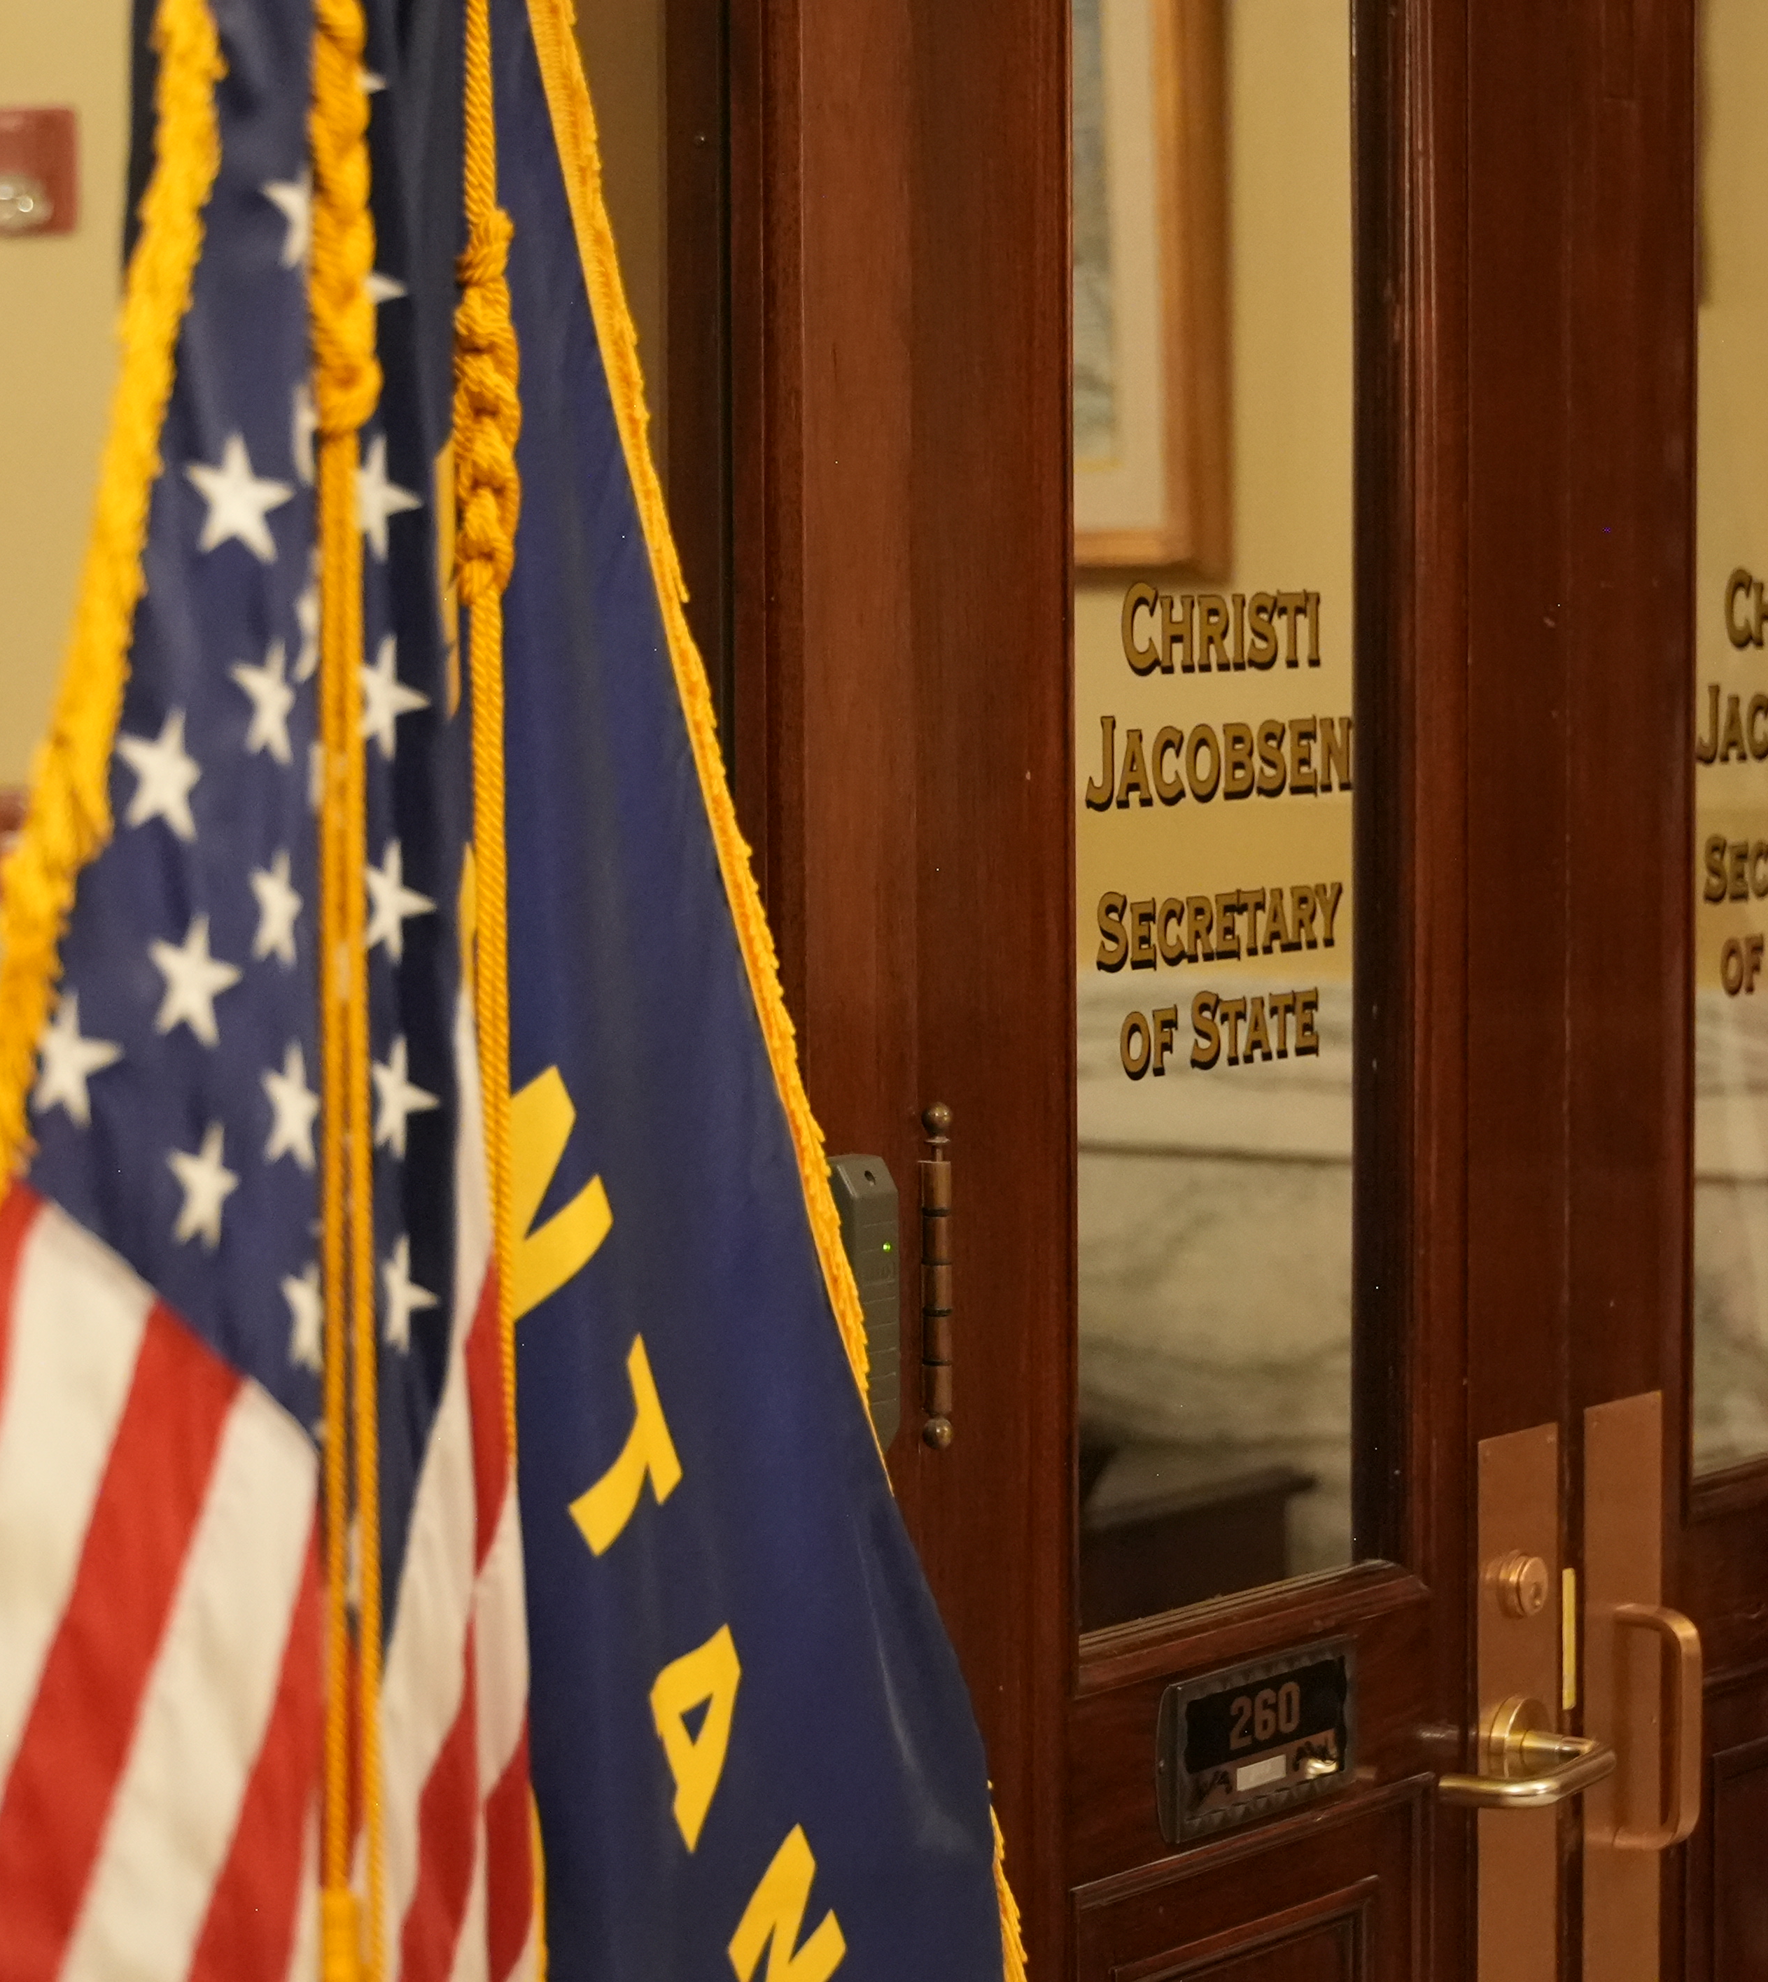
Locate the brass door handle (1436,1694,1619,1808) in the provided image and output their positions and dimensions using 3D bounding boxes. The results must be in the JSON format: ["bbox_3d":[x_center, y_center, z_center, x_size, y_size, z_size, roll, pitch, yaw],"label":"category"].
[{"bbox_3d":[0.377,0.445,3.894,0.072,0.054,0.139,3,5,34],"label":"brass door handle"}]

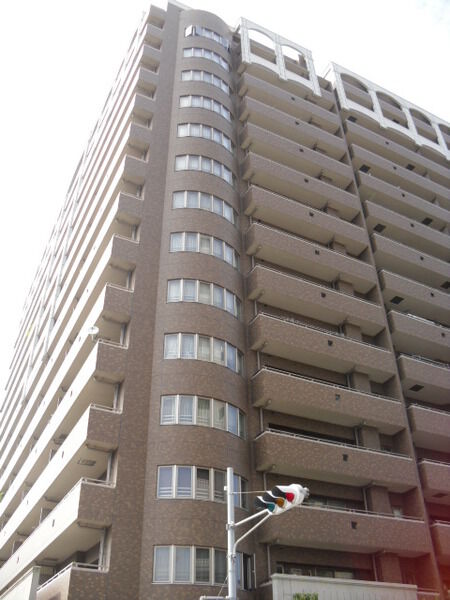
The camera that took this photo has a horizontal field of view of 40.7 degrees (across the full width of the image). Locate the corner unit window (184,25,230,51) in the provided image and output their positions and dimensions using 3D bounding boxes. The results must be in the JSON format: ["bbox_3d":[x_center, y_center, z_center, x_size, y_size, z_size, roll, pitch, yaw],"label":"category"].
[{"bbox_3d":[-0.956,-17.820,41.439,3.741,1.236,0.681,16,-41,-21],"label":"corner unit window"}]

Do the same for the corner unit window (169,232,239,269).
[{"bbox_3d":[-0.730,-2.347,28.690,3.741,1.236,0.681,16,-41,-21],"label":"corner unit window"}]

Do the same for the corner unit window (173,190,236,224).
[{"bbox_3d":[-0.764,-4.614,30.482,3.741,1.236,0.681,16,-41,-21],"label":"corner unit window"}]

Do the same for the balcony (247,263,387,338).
[{"bbox_3d":[4.740,0.169,30.578,7.583,1.406,1.015,16,-41,-21],"label":"balcony"}]

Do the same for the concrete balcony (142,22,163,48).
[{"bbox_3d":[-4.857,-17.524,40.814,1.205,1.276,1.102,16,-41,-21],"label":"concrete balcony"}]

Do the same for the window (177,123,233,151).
[{"bbox_3d":[-0.830,-9.091,34.087,3.741,1.236,0.681,16,-41,-21],"label":"window"}]

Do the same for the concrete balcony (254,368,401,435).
[{"bbox_3d":[4.784,4.686,27.011,7.583,1.406,1.015,16,-41,-21],"label":"concrete balcony"}]

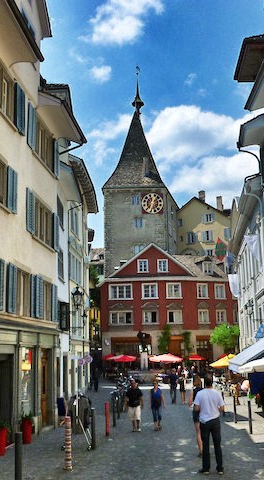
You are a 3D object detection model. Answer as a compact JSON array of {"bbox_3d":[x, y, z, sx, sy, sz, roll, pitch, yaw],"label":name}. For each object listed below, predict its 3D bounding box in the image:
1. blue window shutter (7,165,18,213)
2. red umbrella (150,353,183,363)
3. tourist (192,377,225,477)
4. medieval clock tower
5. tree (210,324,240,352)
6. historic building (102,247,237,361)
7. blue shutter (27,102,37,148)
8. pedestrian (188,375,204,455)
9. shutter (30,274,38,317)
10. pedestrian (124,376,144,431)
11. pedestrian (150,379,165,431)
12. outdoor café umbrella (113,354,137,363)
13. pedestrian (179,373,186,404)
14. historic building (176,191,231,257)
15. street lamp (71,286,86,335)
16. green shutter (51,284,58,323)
[{"bbox_3d":[-3.513,-1.462,15.316,0.080,1.235,0.776,-3,-12,7],"label":"blue window shutter"},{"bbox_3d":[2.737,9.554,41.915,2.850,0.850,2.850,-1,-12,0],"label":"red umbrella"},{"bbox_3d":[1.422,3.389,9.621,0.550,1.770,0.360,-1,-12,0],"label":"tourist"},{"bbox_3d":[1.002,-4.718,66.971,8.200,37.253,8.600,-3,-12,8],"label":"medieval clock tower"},{"bbox_3d":[8.367,10.397,46.532,3.000,5.000,3.000,-1,-12,0],"label":"tree"},{"bbox_3d":[3.357,8.639,59.693,15.000,13.450,10.500,1,-12,-10],"label":"historic building"},{"bbox_3d":[-3.059,-3.471,15.831,0.060,1.350,0.620,-3,-12,9],"label":"blue shutter"},{"bbox_3d":[1.449,3.795,11.242,0.460,1.680,0.360,-1,-12,0],"label":"pedestrian"},{"bbox_3d":[-3.350,1.952,17.882,0.070,1.420,0.700,-3,-12,6],"label":"shutter"},{"bbox_3d":[0.088,5.428,17.083,0.660,1.720,0.420,-1,-12,1],"label":"pedestrian"},{"bbox_3d":[0.828,5.504,17.350,0.480,1.670,0.360,-2,-12,3],"label":"pedestrian"},{"bbox_3d":[-0.779,11.709,46.777,2.600,2.600,2.600,-1,-12,0],"label":"outdoor café umbrella"},{"bbox_3d":[2.604,7.710,26.976,0.470,1.650,0.360,-2,-12,6],"label":"pedestrian"},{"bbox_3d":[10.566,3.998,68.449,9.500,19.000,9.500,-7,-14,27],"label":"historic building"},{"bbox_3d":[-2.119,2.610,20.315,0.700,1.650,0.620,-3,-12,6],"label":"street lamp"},{"bbox_3d":[-2.869,2.398,19.394,0.080,1.351,0.659,-3,-12,7],"label":"green shutter"}]

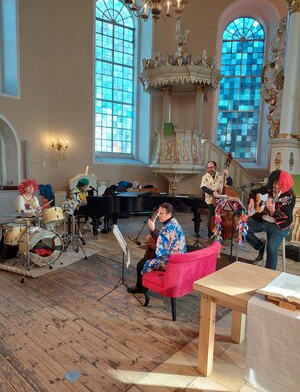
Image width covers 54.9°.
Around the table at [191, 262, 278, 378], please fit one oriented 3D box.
[{"bbox_3d":[1.186,1.152,2.283,1.500,0.750,0.800,8,9,41],"label":"table"}]

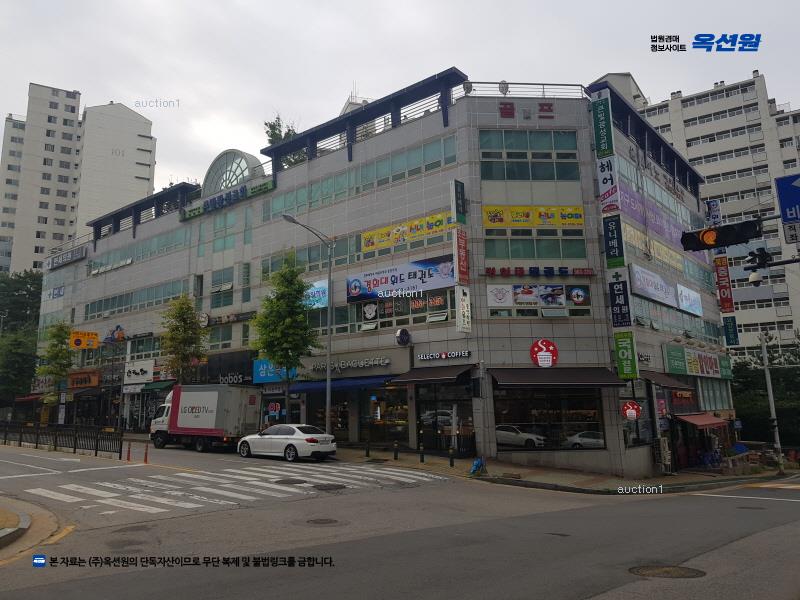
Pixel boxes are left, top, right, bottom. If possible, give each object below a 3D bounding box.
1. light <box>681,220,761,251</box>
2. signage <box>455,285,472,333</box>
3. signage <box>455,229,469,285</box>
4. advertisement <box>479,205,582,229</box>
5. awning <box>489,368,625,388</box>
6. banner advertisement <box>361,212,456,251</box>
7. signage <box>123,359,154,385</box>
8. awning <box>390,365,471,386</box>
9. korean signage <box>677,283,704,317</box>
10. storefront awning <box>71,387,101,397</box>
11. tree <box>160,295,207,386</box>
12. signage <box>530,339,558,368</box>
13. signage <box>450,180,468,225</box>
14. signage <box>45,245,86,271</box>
[{"bbox_3d":[6.467,-1.296,12.110,1.420,0.380,0.350,-10,-13,38],"label":"light"},{"bbox_3d":[2.882,0.448,27.232,0.250,2.057,0.802,-10,-14,37],"label":"signage"},{"bbox_3d":[2.761,-1.924,27.153,0.200,2.450,0.712,-10,-14,39],"label":"signage"},{"bbox_3d":[6.293,-3.938,28.231,4.858,1.083,0.080,0,-11,-4],"label":"advertisement"},{"bbox_3d":[6.766,3.392,26.128,5.526,0.969,1.500,0,-11,-4],"label":"awning"},{"bbox_3d":[0.391,-3.443,30.453,6.067,0.991,0.120,-10,-14,37],"label":"banner advertisement"},{"bbox_3d":[-18.711,5.231,43.255,3.854,1.562,0.200,-9,-14,37],"label":"signage"},{"bbox_3d":[1.522,3.396,27.369,3.543,0.782,1.734,-10,-14,37],"label":"awning"},{"bbox_3d":[18.671,0.114,38.795,0.200,1.550,5.000,-10,-14,40],"label":"korean signage"},{"bbox_3d":[-25.114,7.393,48.600,3.300,0.720,1.050,-9,-13,37],"label":"storefront awning"},{"bbox_3d":[-12.893,3.933,36.001,3.000,8.800,3.000,-9,-13,37],"label":"tree"},{"bbox_3d":[6.532,2.376,26.991,1.291,1.294,0.150,0,-11,-4],"label":"signage"},{"bbox_3d":[2.709,-4.454,27.615,0.200,2.004,0.781,-10,-14,39],"label":"signage"},{"bbox_3d":[-29.802,-3.606,53.958,7.862,1.066,0.300,-10,-14,37],"label":"signage"}]

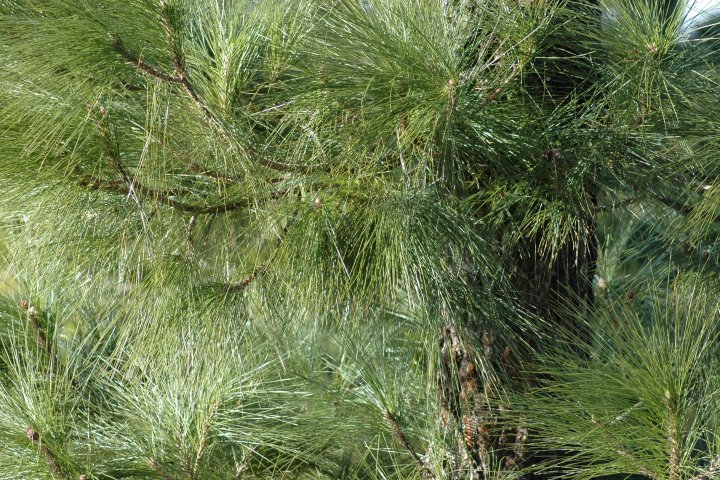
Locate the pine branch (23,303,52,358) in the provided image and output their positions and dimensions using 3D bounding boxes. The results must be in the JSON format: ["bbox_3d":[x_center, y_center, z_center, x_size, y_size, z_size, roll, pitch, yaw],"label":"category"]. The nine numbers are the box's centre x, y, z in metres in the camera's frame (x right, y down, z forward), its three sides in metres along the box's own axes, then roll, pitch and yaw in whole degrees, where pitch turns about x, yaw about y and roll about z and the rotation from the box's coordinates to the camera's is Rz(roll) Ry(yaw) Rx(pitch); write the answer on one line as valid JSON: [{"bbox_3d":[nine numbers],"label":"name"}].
[{"bbox_3d":[-0.624,0.175,6.500,0.025,0.120,0.025,-27,12,0],"label":"pine branch"}]

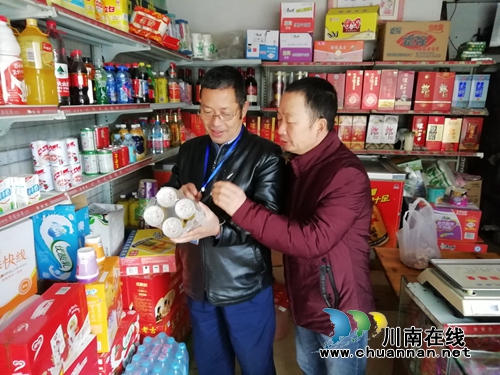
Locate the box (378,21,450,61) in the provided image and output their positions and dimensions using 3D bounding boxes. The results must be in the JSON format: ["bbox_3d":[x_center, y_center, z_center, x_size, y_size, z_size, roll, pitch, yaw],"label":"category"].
[{"bbox_3d":[1.297,-1.149,3.016,0.468,0.286,0.260,2,13,7],"label":"box"}]

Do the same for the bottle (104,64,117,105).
[{"bbox_3d":[-0.742,-0.549,2.015,0.067,0.195,0.067,2,13,7],"label":"bottle"}]

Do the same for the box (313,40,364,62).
[{"bbox_3d":[0.714,-1.092,3.064,0.381,0.163,0.220,2,13,7],"label":"box"}]

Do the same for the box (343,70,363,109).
[{"bbox_3d":[0.849,-0.799,3.091,0.125,0.306,0.115,2,13,7],"label":"box"}]

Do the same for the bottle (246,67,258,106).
[{"bbox_3d":[0.019,-0.842,3.147,0.082,0.324,0.082,2,13,4],"label":"bottle"}]

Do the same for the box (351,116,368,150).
[{"bbox_3d":[0.905,-0.458,3.140,0.110,0.271,0.105,2,13,7],"label":"box"}]

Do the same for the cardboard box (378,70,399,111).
[{"bbox_3d":[1.099,-0.777,3.014,0.123,0.307,0.115,2,13,7],"label":"cardboard box"}]

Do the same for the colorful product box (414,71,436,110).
[{"bbox_3d":[1.313,-0.723,2.839,0.133,0.274,0.120,3,13,10],"label":"colorful product box"}]

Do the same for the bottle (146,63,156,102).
[{"bbox_3d":[-0.649,-0.681,2.460,0.063,0.230,0.063,3,13,10],"label":"bottle"}]

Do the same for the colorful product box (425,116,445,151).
[{"bbox_3d":[1.508,-0.442,3.083,0.122,0.274,0.105,2,13,7],"label":"colorful product box"}]

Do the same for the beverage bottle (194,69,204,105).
[{"bbox_3d":[-0.419,-0.876,3.278,0.077,0.309,0.077,2,13,7],"label":"beverage bottle"}]

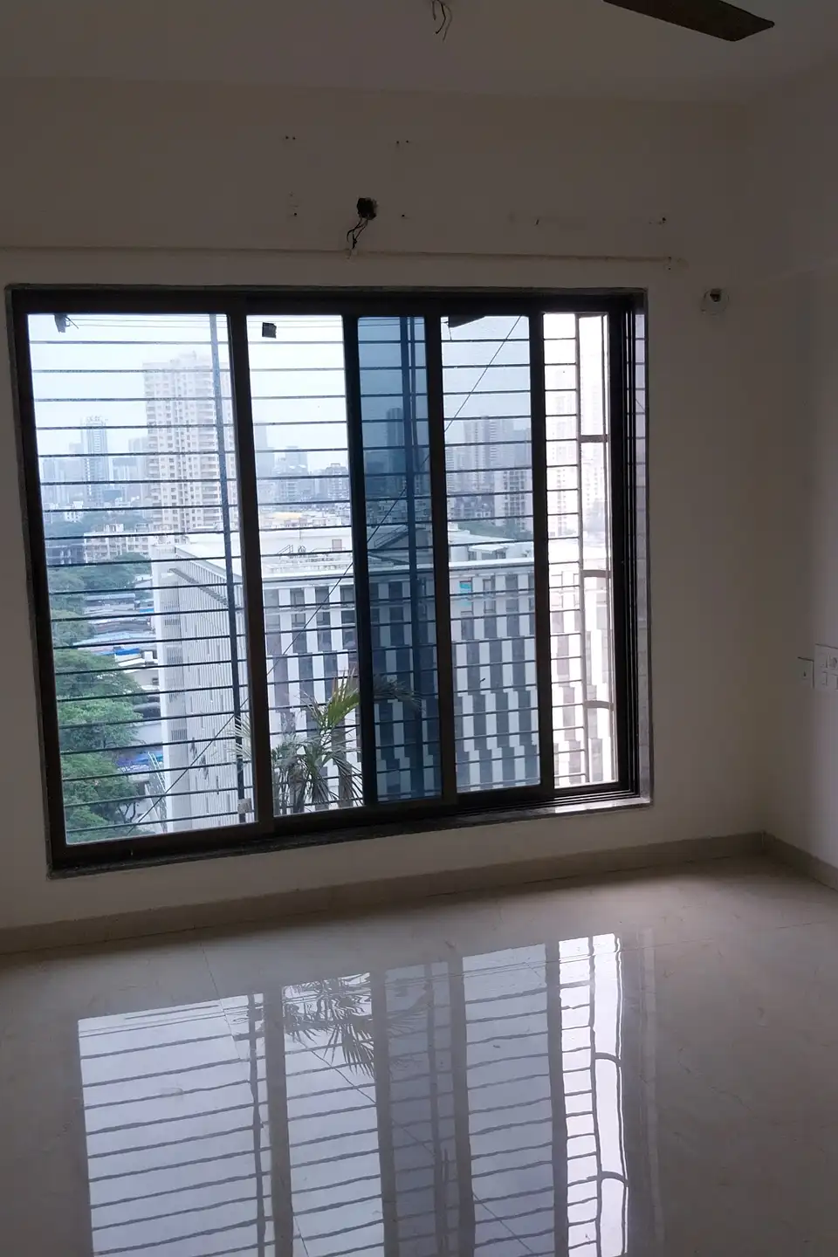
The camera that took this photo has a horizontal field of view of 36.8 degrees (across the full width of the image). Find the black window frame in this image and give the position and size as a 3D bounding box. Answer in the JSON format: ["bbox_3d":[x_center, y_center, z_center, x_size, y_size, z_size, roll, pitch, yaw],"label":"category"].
[{"bbox_3d":[-0.211,-0.204,4.284,2.128,1.840,0.130,-4,7,-16],"label":"black window frame"}]

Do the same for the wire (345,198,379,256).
[{"bbox_3d":[-0.180,-1.316,4.088,0.110,0.170,0.050,-4,7,-16],"label":"wire"}]

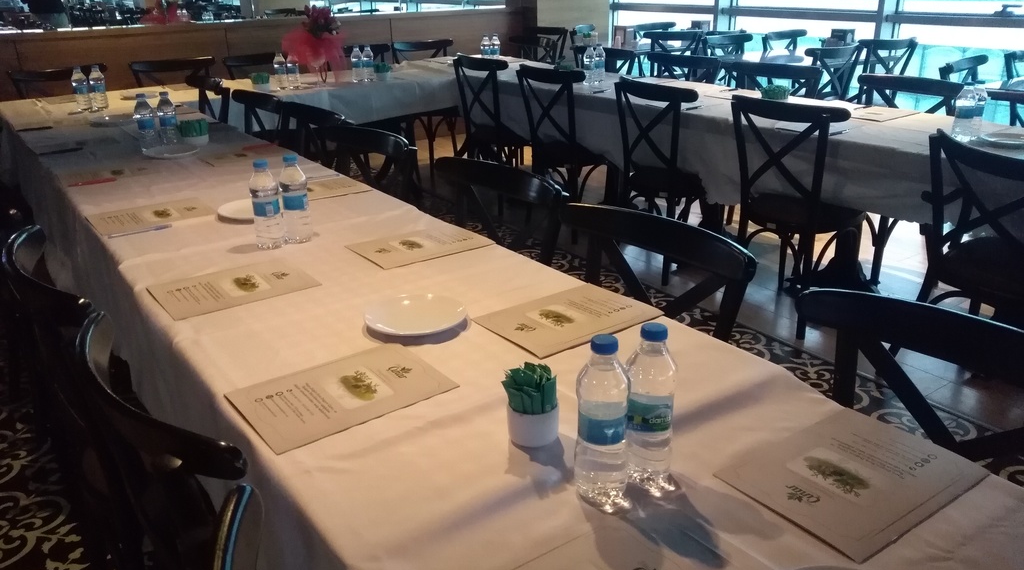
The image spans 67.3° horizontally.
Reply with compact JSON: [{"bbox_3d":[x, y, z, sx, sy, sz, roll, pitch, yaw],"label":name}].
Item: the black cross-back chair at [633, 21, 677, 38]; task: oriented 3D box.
[{"bbox_3d":[1.437,-1.951,7.168,0.465,0.895,0.485,-16,26,-32],"label":"black cross-back chair"}]

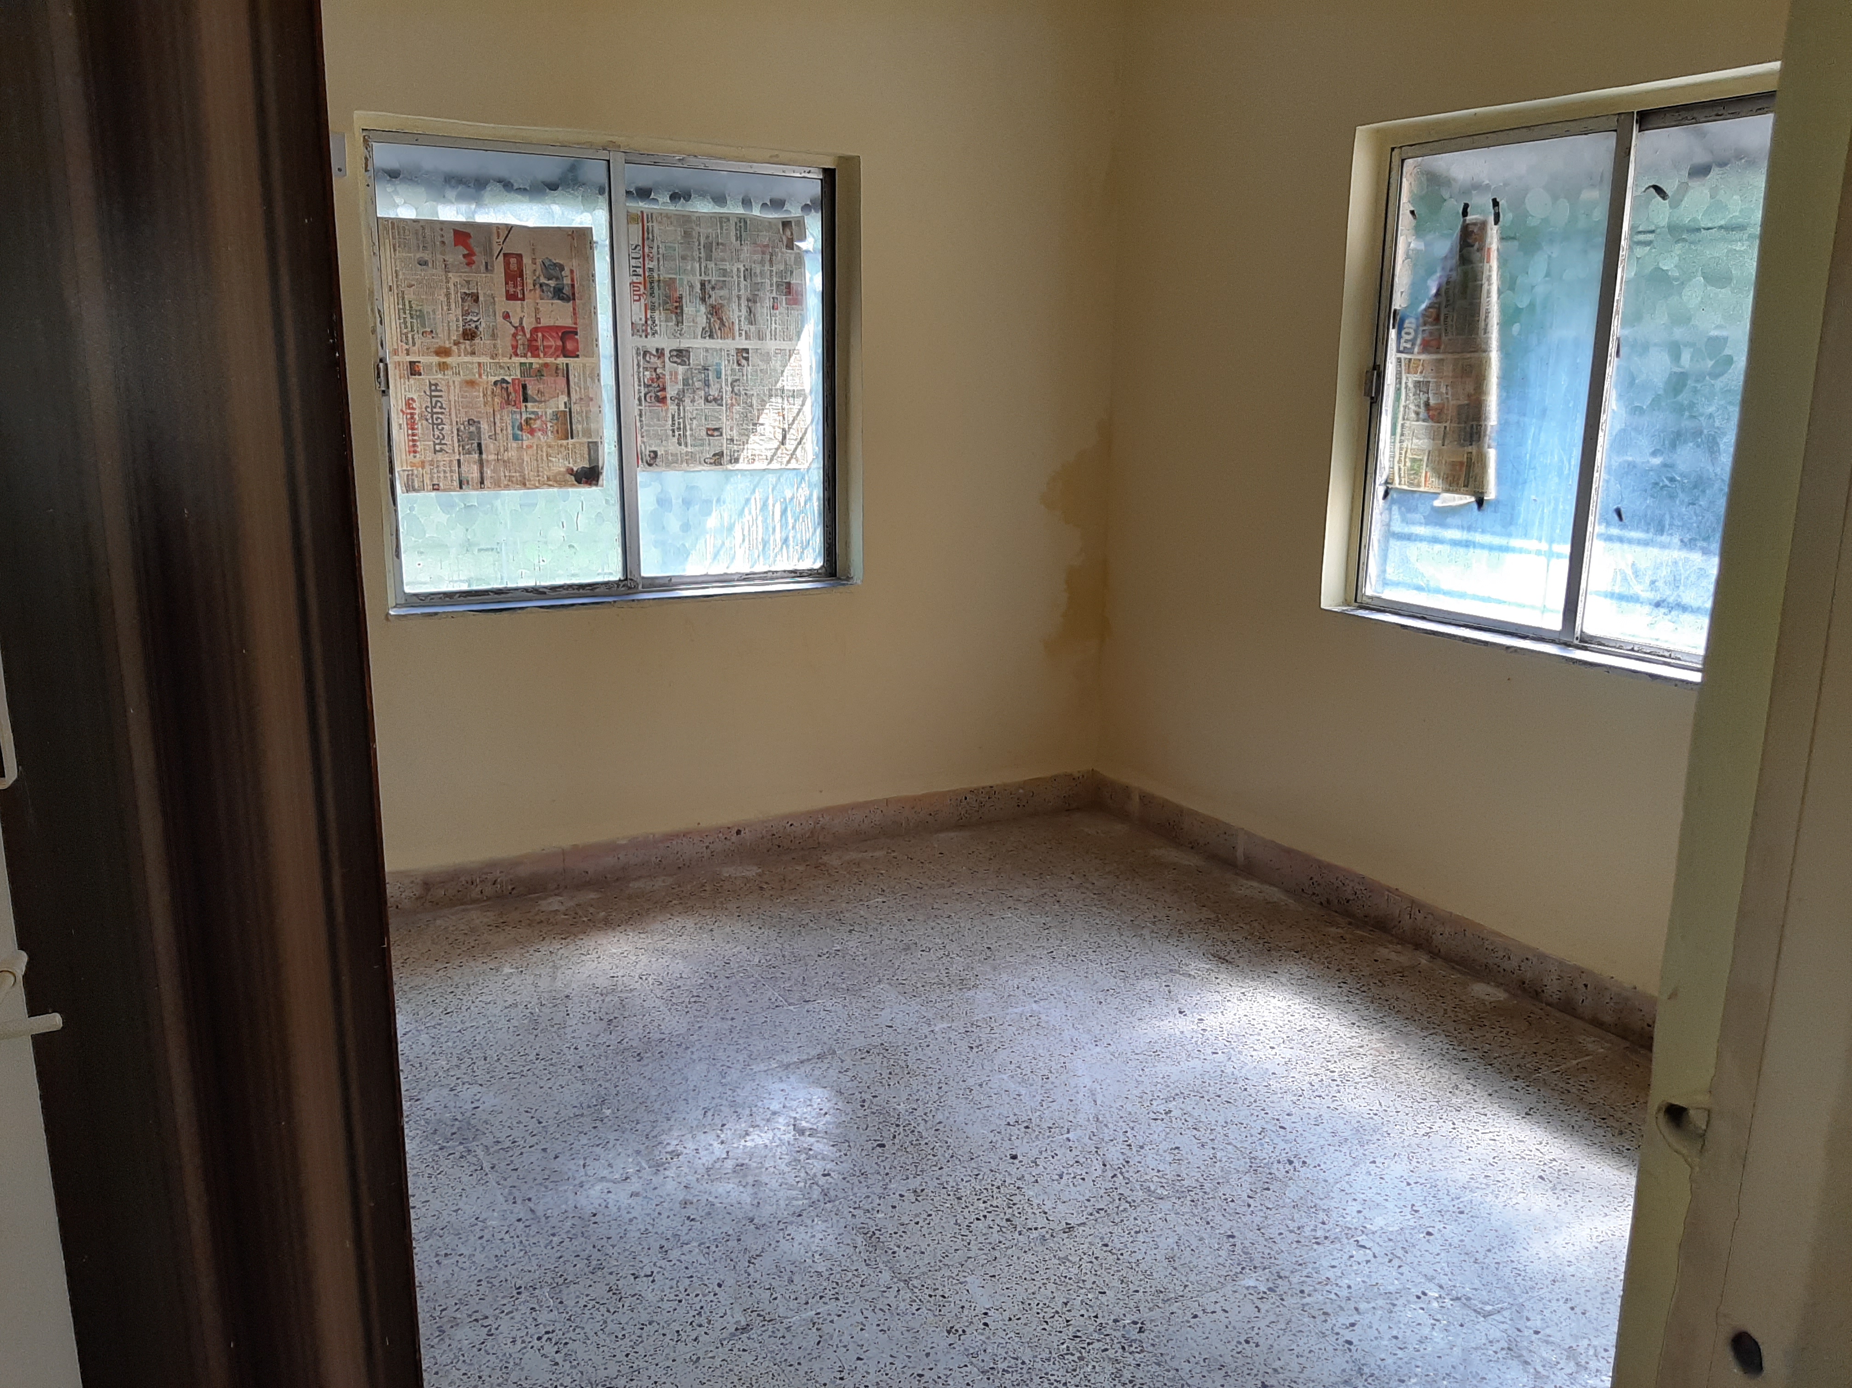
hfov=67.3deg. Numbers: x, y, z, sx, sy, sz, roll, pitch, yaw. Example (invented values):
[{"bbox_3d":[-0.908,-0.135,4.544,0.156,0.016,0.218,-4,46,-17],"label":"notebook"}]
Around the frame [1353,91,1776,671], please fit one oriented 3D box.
[{"bbox_3d":[1.533,-0.695,3.150,0.080,1.165,1.280,-6,14,-29],"label":"frame"}]

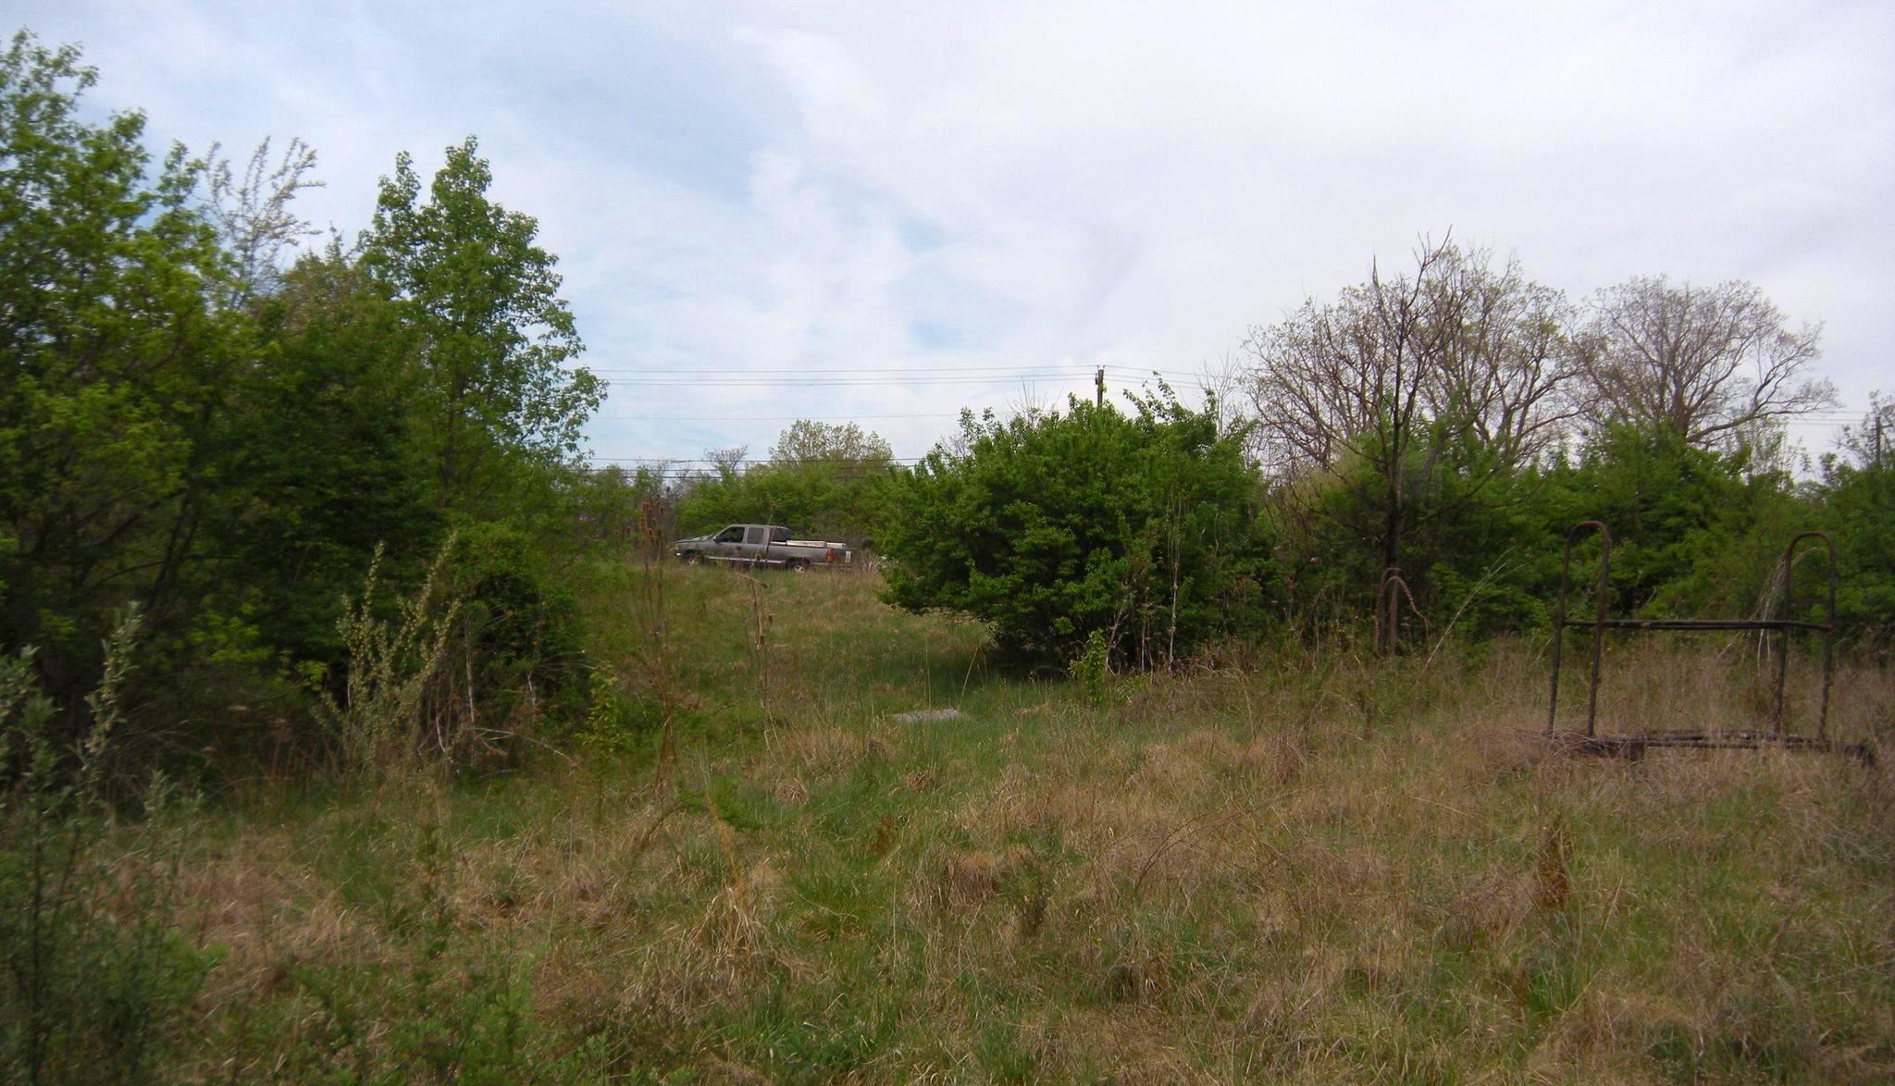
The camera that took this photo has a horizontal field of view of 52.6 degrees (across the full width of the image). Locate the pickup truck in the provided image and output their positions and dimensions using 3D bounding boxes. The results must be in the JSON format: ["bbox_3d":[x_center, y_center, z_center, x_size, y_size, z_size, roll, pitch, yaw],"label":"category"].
[{"bbox_3d":[-6.088,0.296,63.800,5.550,1.800,1.950,4,1,15],"label":"pickup truck"}]

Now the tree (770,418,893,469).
[{"bbox_3d":[-6.328,-2.637,105.000,6.734,8.275,6.734,0,0,0],"label":"tree"}]

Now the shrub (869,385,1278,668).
[{"bbox_3d":[1.607,-0.173,23.500,4.866,3.341,4.300,0,0,0],"label":"shrub"}]

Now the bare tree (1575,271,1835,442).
[{"bbox_3d":[27.666,-4.002,70.000,9.628,11.521,9.628,0,0,0],"label":"bare tree"}]

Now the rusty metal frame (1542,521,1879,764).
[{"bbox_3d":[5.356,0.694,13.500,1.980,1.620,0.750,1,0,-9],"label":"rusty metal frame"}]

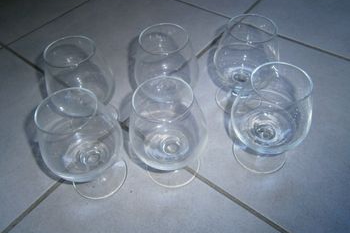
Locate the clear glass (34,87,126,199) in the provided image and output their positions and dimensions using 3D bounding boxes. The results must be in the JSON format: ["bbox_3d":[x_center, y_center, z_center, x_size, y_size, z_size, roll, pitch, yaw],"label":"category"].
[{"bbox_3d":[-0.099,0.033,0.292,0.085,0.122,0.085,-2,50,2],"label":"clear glass"}]

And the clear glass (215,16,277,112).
[{"bbox_3d":[0.096,-0.067,0.363,0.085,0.122,0.085,-2,50,2],"label":"clear glass"}]

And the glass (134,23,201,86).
[{"bbox_3d":[-0.011,-0.054,0.359,0.085,0.122,0.085,-2,50,2],"label":"glass"}]

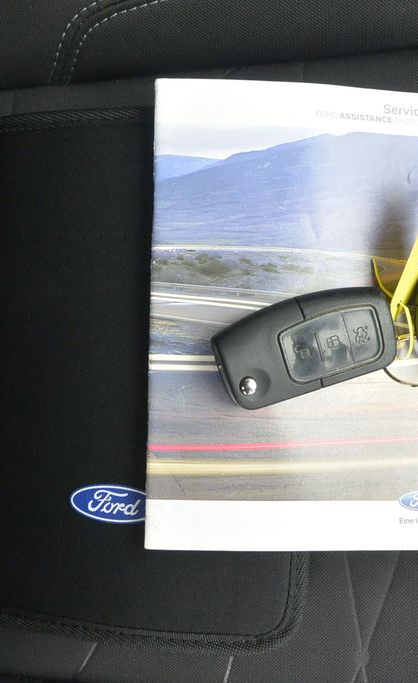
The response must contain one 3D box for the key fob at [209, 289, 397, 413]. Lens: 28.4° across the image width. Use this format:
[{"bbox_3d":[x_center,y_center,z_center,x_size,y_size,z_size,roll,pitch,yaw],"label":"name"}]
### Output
[{"bbox_3d":[0.042,0.001,0.359,0.078,0.017,0.042,-16,86,-5],"label":"key fob"}]

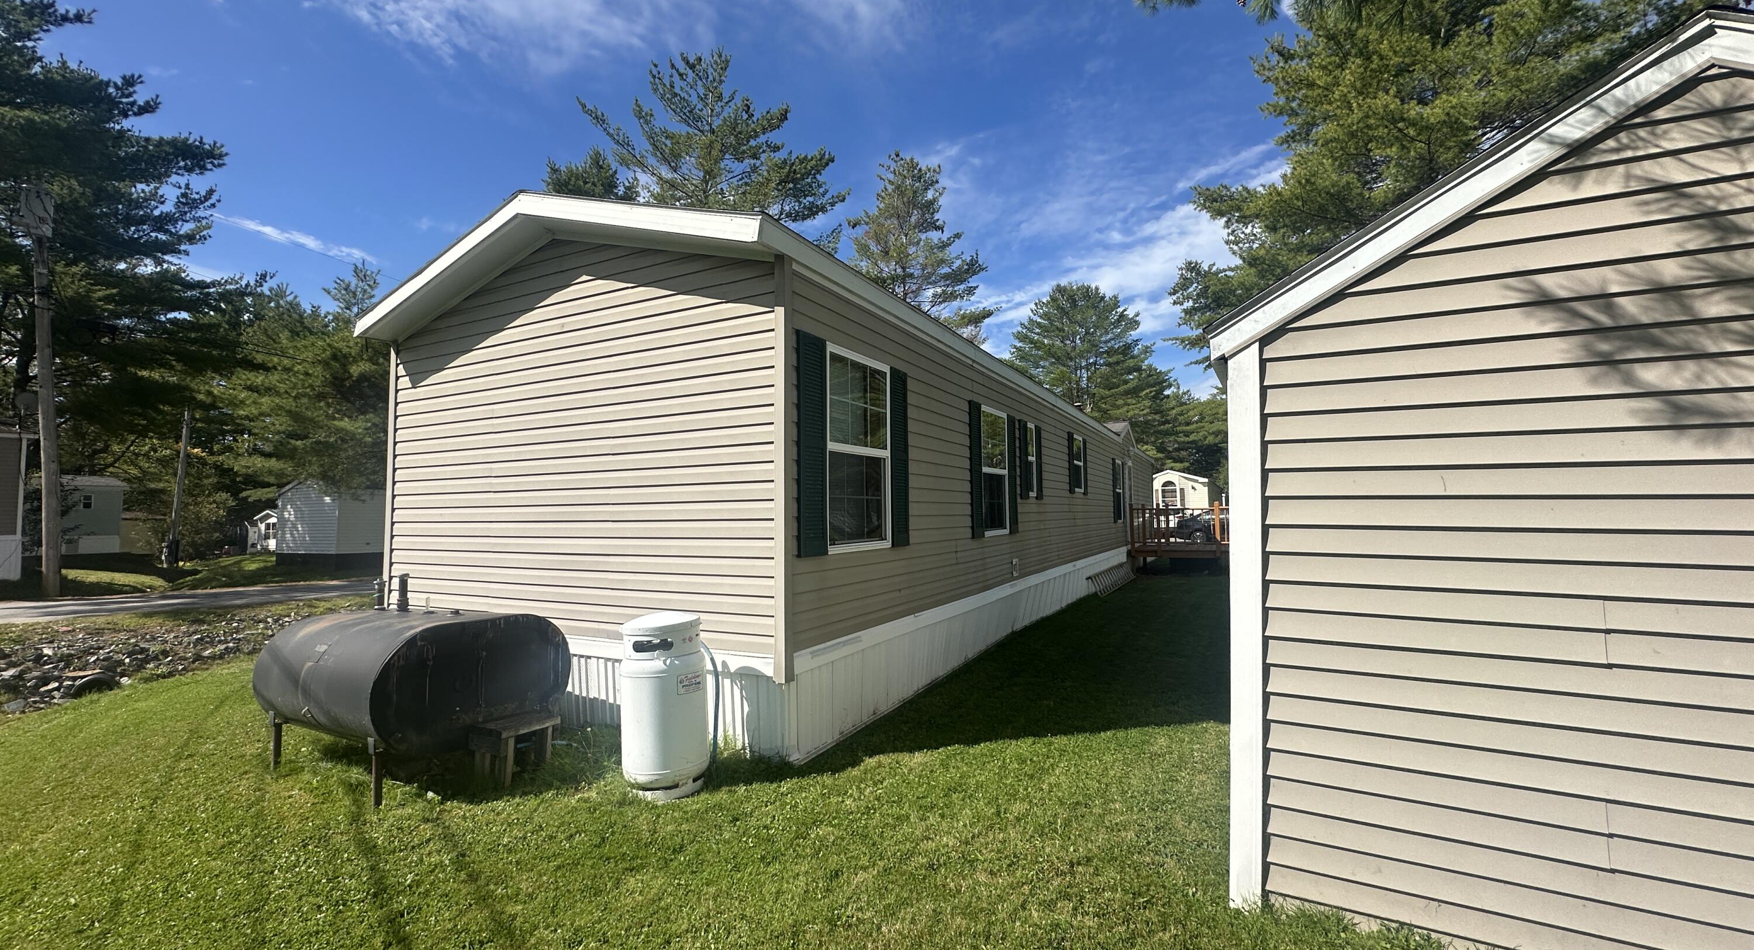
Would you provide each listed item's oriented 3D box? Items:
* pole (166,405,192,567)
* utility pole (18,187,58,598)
[{"bbox_3d":[-23.717,0.132,24.085,0.300,5.900,0.300,-2,-4,27],"label":"pole"},{"bbox_3d":[-17.312,-1.790,14.923,0.500,8.700,0.500,-2,-4,27],"label":"utility pole"}]

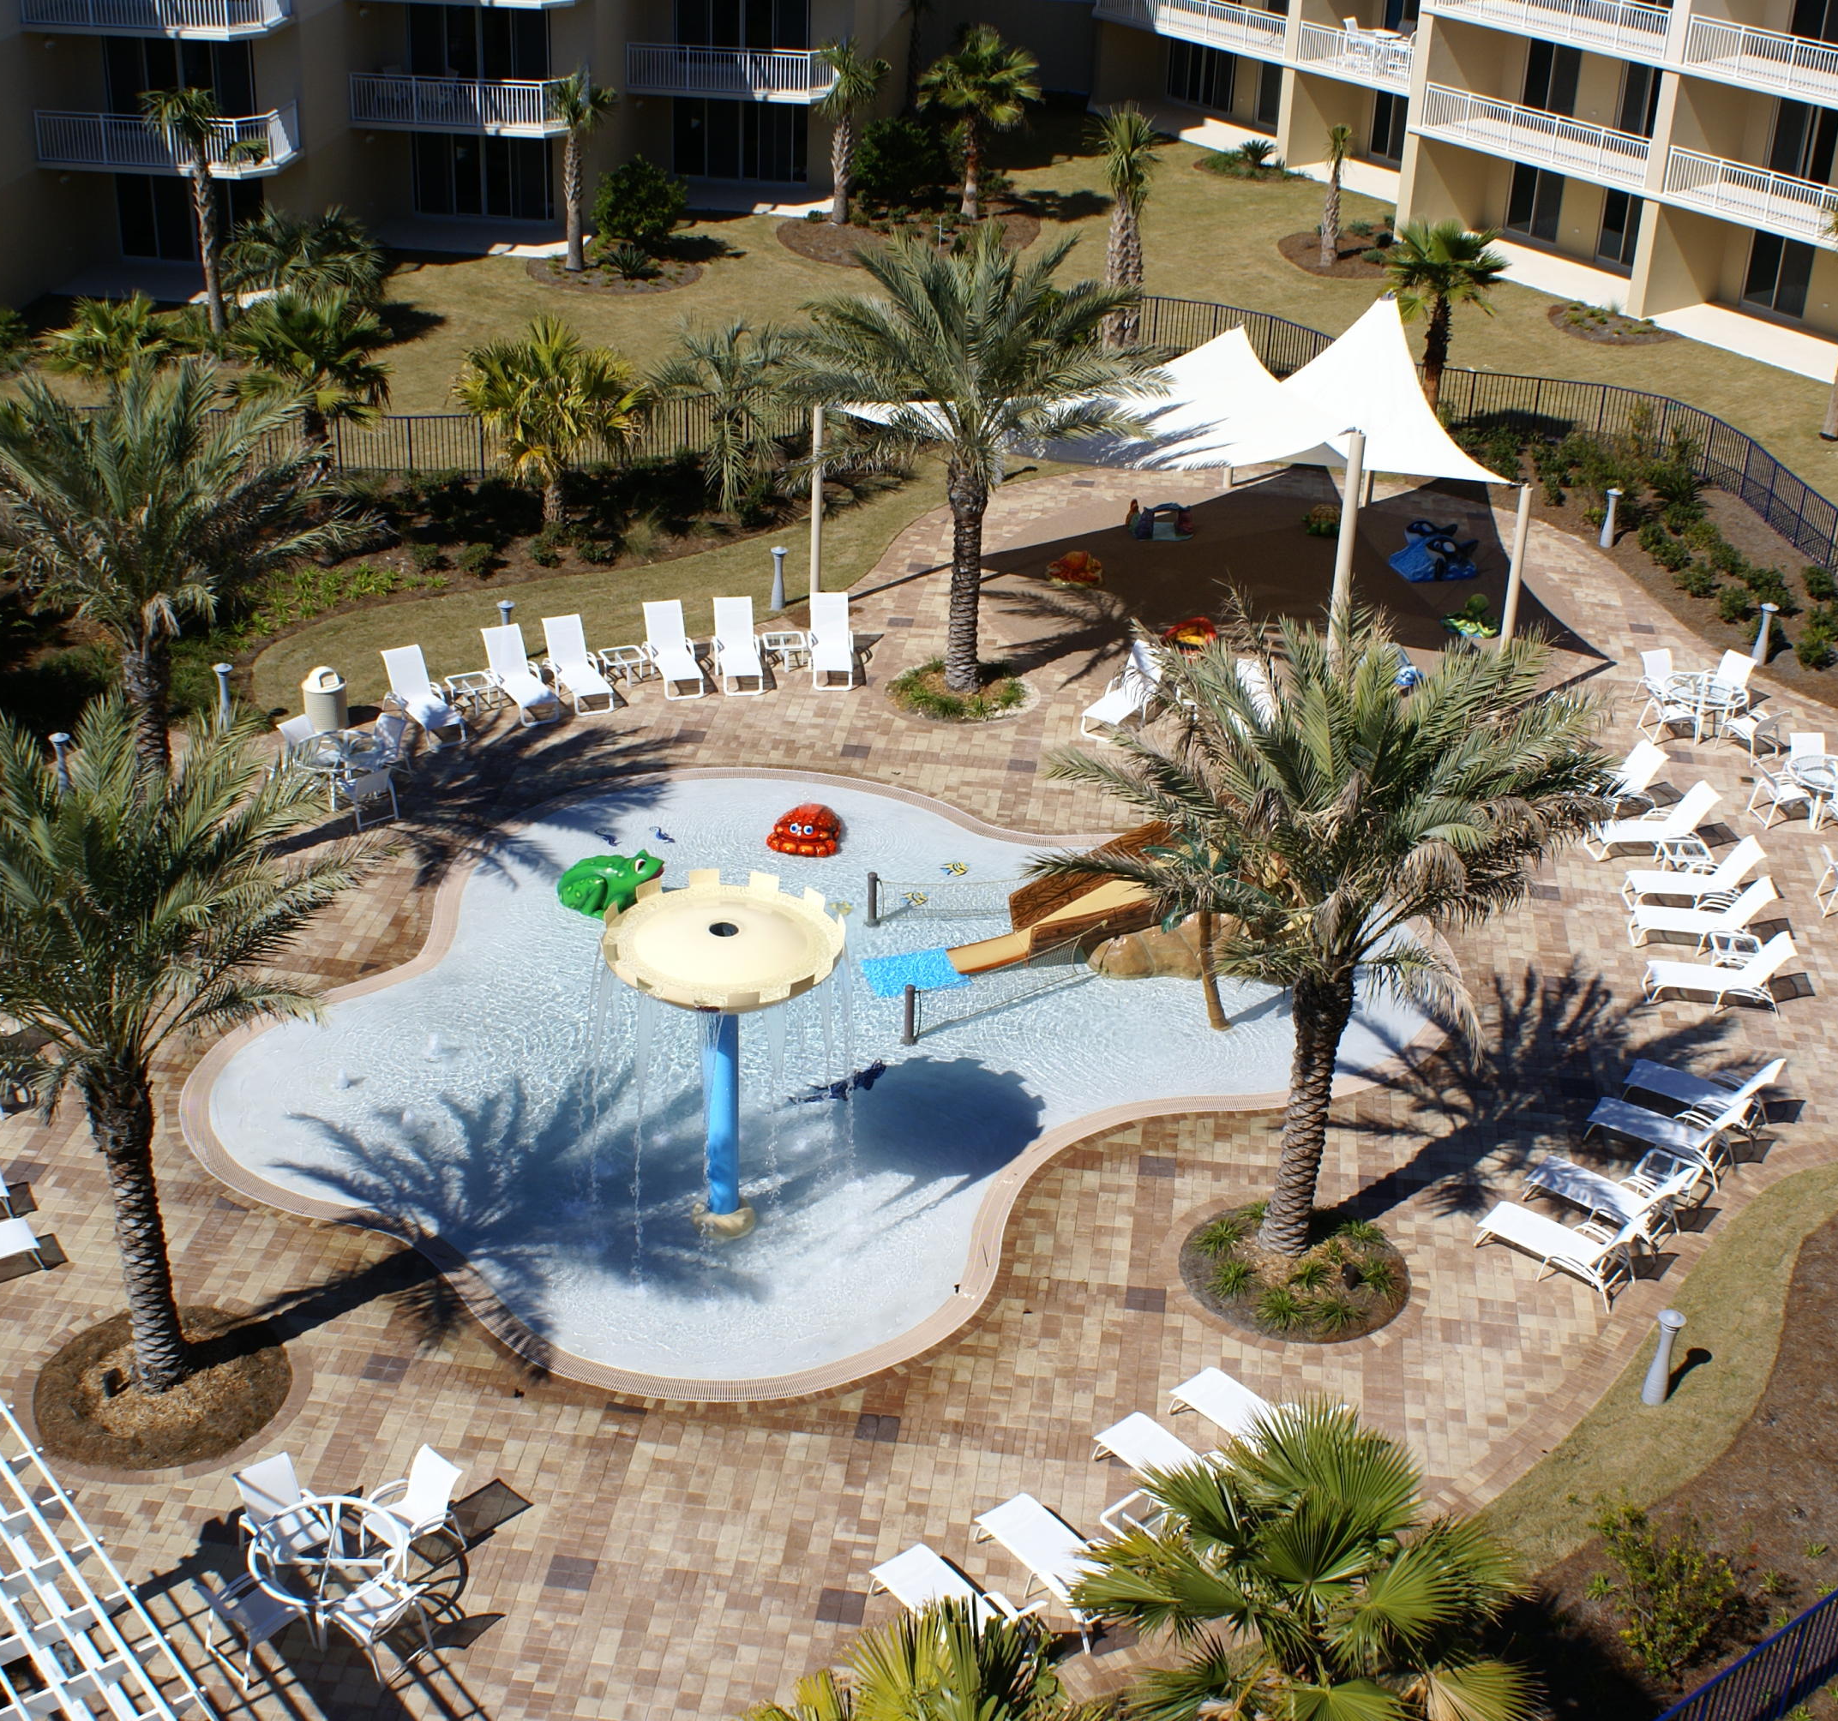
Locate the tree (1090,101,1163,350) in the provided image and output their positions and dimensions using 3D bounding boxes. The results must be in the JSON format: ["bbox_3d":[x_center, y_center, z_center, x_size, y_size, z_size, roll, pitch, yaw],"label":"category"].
[{"bbox_3d":[4.180,-12.947,54.508,1.750,5.700,1.750,2,27,0],"label":"tree"}]

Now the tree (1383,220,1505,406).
[{"bbox_3d":[10.897,-11.025,53.564,2.616,4.226,2.616,2,27,0],"label":"tree"}]

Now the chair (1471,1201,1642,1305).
[{"bbox_3d":[6.765,3.860,26.901,1.780,0.960,0.680,24,34,36],"label":"chair"}]

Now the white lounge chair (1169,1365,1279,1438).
[{"bbox_3d":[3.241,5.207,24.450,0.674,0.926,1.711,-22,36,-39],"label":"white lounge chair"}]

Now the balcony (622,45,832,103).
[{"bbox_3d":[-4.886,-21.462,69.609,5.635,1.308,2.516,4,27,4],"label":"balcony"}]

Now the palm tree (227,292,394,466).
[{"bbox_3d":[-11.191,-8.774,47.664,3.000,3.500,3.000,2,27,0],"label":"palm tree"}]

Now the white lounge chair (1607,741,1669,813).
[{"bbox_3d":[9.893,-1.085,37.049,1.750,0.960,0.680,-9,29,-21],"label":"white lounge chair"}]

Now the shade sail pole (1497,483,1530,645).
[{"bbox_3d":[9.154,-3.992,39.706,0.160,3.720,0.160,1,27,0],"label":"shade sail pole"}]

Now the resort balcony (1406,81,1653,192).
[{"bbox_3d":[16.238,-18.487,65.579,2.113,1.308,8.352,-14,31,-30],"label":"resort balcony"}]

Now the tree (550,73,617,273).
[{"bbox_3d":[-8.319,-16.754,62.864,1.700,4.700,1.700,2,27,-1],"label":"tree"}]

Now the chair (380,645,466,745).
[{"bbox_3d":[-7.457,-2.480,38.846,0.674,0.926,1.711,-15,31,-30],"label":"chair"}]

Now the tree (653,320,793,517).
[{"bbox_3d":[-3.556,-8.059,47.220,2.600,3.700,2.600,2,27,-1],"label":"tree"}]

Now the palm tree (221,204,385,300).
[{"bbox_3d":[-13.548,-12.924,56.965,3.522,2.818,3.421,2,27,0],"label":"palm tree"}]

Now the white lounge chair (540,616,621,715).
[{"bbox_3d":[-5.263,-3.027,39.815,0.680,0.960,1.700,-10,30,-22],"label":"white lounge chair"}]

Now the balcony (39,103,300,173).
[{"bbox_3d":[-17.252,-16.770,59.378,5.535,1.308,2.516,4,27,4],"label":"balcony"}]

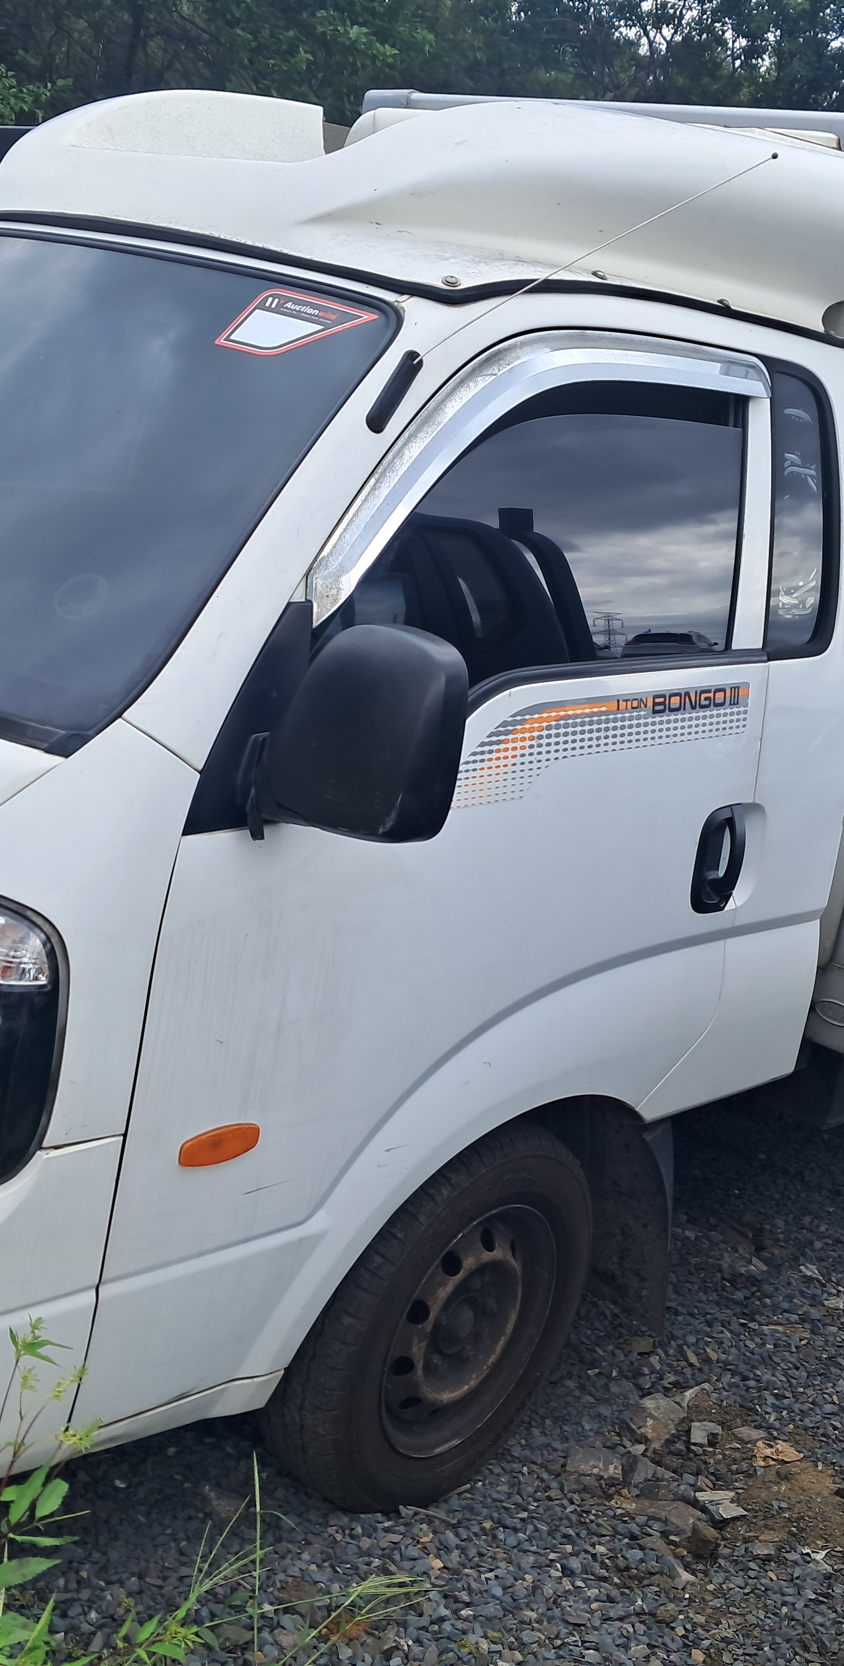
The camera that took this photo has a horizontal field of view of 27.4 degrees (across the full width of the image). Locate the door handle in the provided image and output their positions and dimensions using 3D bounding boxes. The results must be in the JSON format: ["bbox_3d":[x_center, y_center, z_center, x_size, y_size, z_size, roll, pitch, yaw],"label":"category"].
[{"bbox_3d":[0.500,0.045,2.845,0.056,0.187,0.111,22,19,38],"label":"door handle"}]

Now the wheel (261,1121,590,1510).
[{"bbox_3d":[0.019,0.774,2.821,0.195,0.645,0.650,22,19,37],"label":"wheel"}]

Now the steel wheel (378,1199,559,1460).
[{"bbox_3d":[0.028,0.775,2.813,0.160,0.425,0.425,22,19,37],"label":"steel wheel"}]

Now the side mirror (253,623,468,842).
[{"bbox_3d":[-0.050,-0.099,1.983,0.222,0.268,0.162,22,19,38],"label":"side mirror"}]

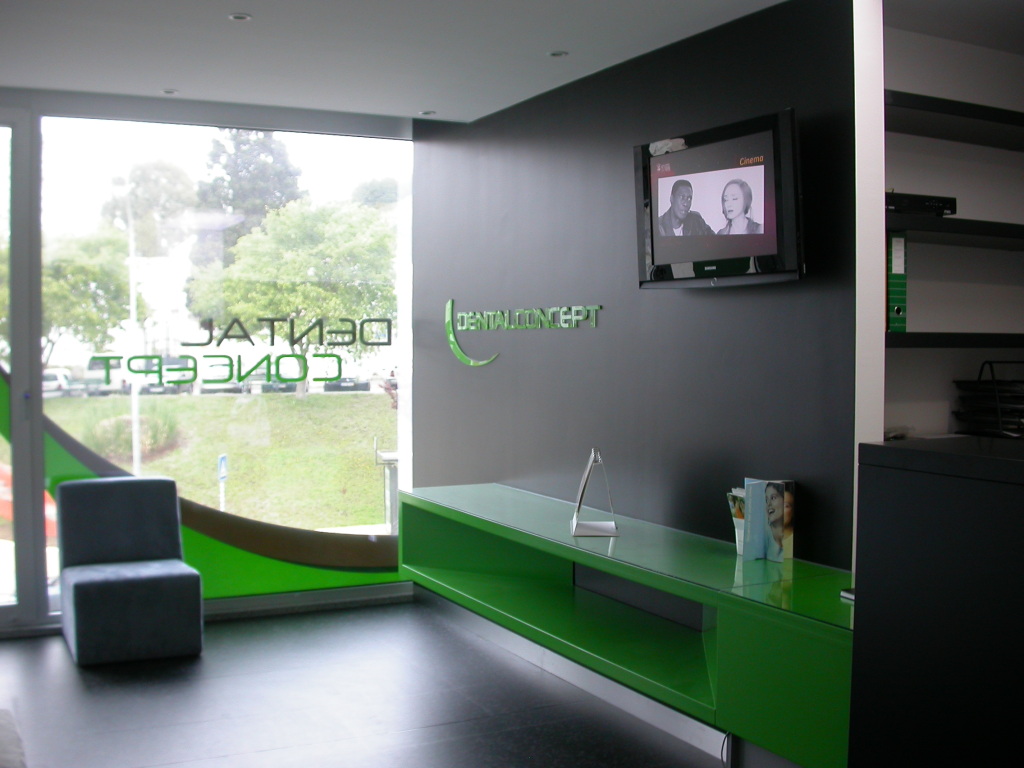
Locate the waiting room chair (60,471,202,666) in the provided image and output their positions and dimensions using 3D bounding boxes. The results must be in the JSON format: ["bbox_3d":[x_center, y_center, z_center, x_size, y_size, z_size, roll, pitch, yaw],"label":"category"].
[{"bbox_3d":[-1.610,0.766,4.723,0.484,0.672,0.518,-1,2,-24],"label":"waiting room chair"}]

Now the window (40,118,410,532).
[{"bbox_3d":[-1.236,-0.200,5.129,1.683,1.929,0.080,-1,2,-28],"label":"window"}]

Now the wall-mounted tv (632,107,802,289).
[{"bbox_3d":[0.714,-0.629,3.960,0.083,0.553,0.908,-4,4,-28],"label":"wall-mounted tv"}]

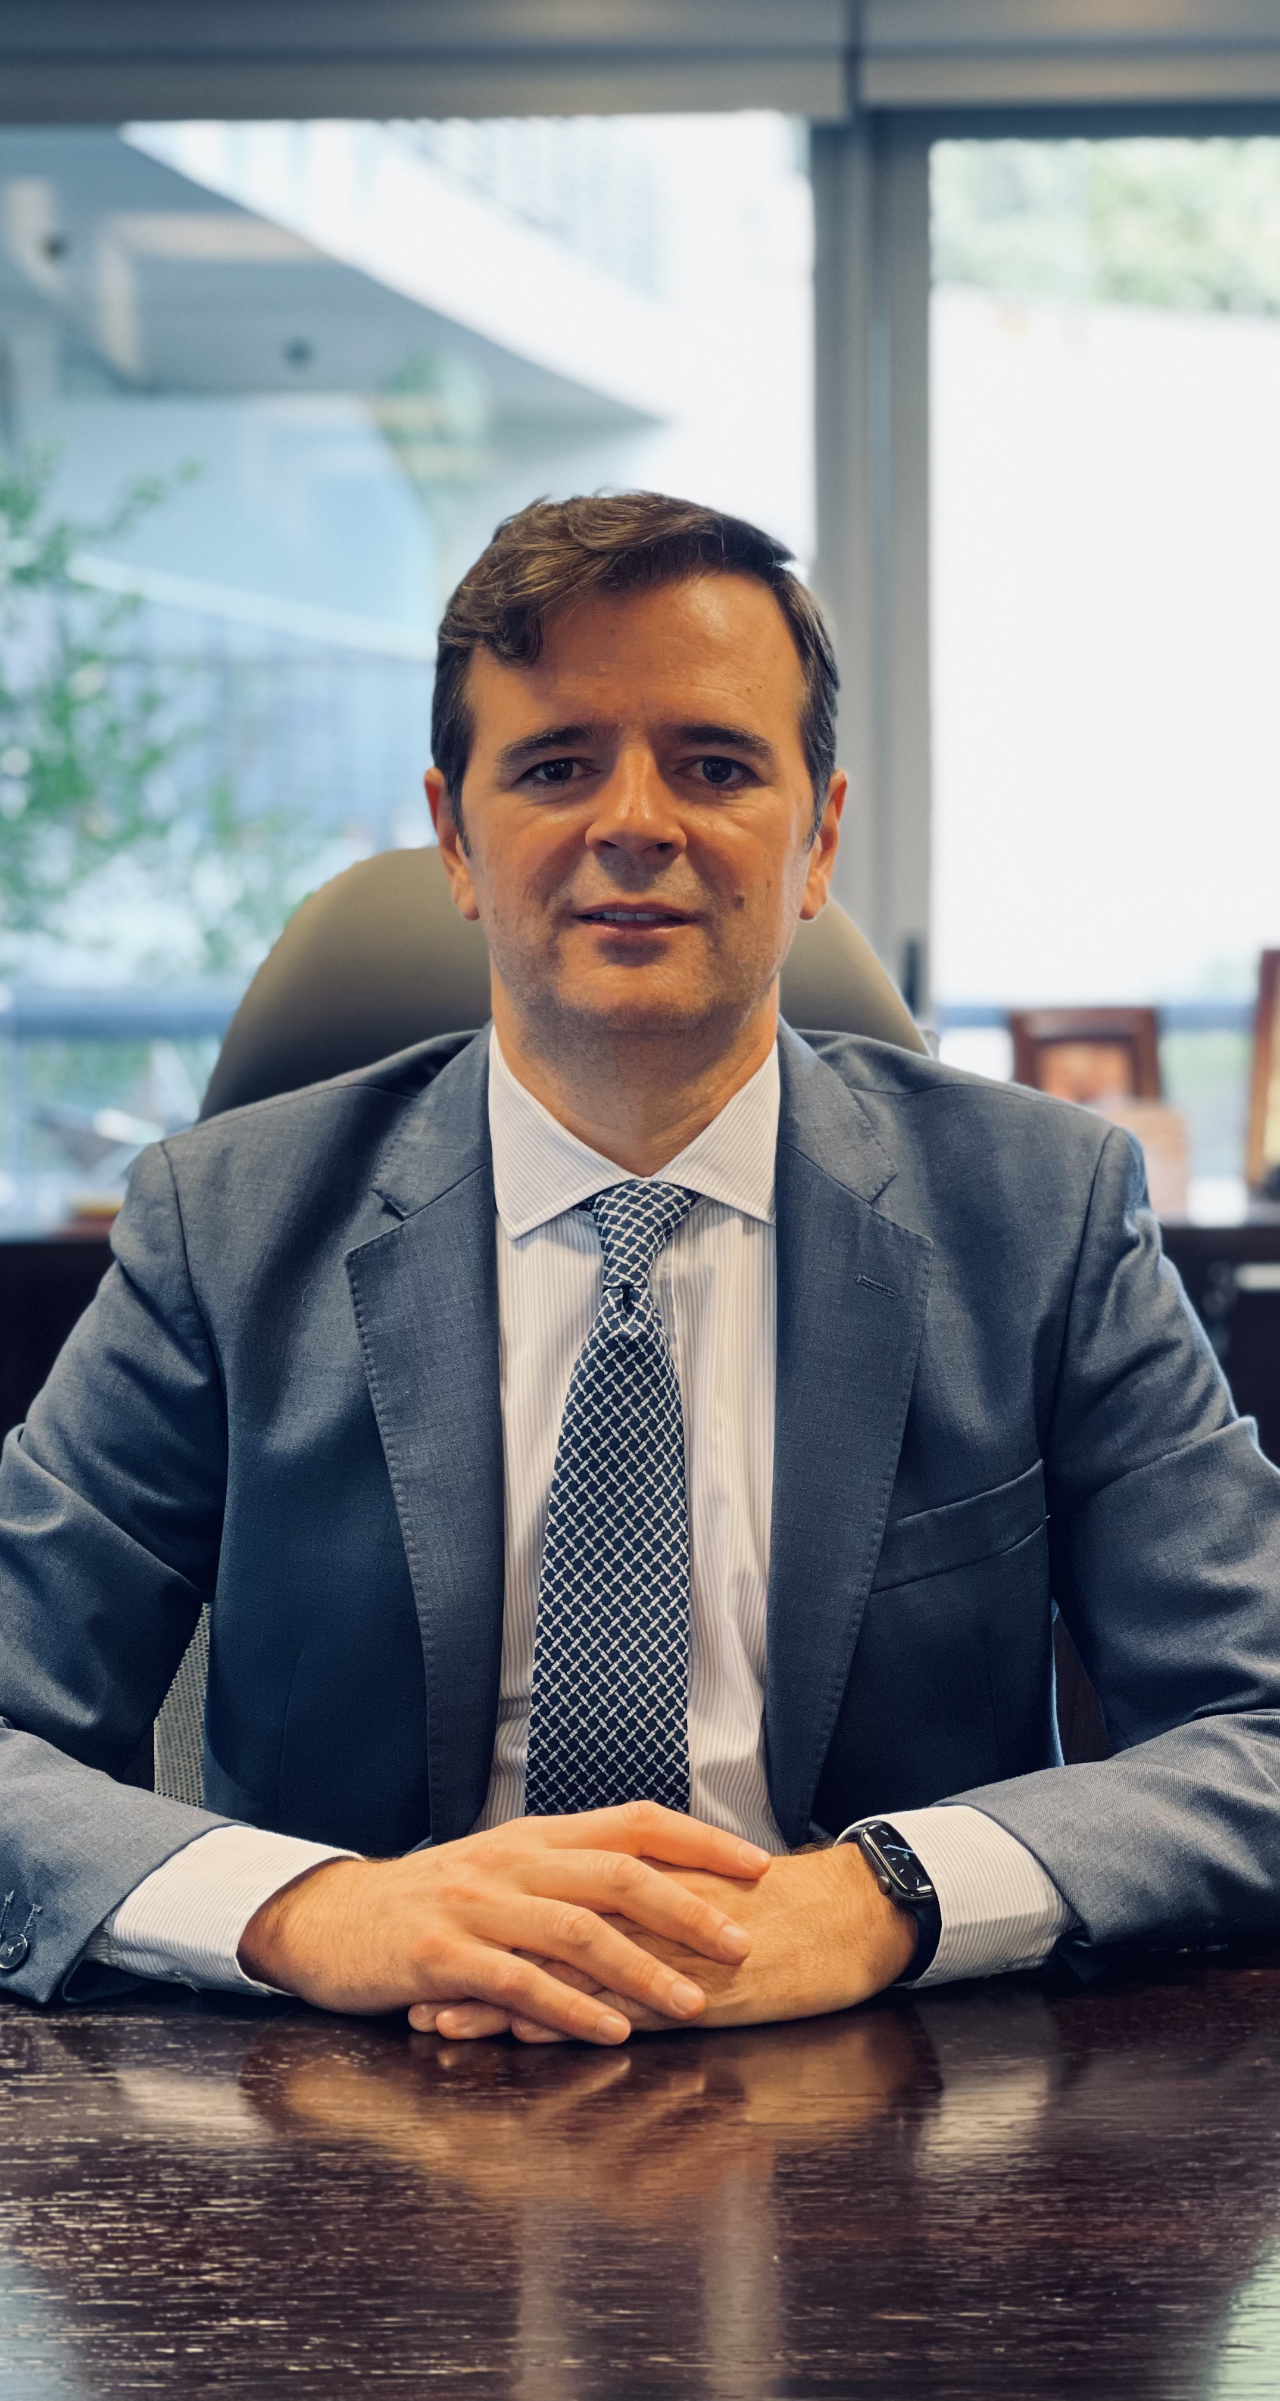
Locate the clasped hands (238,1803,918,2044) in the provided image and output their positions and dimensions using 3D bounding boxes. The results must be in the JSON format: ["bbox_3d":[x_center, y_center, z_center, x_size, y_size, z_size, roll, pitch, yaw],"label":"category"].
[{"bbox_3d":[-0.023,0.260,1.672,0.255,0.078,0.138,0,6,0],"label":"clasped hands"}]

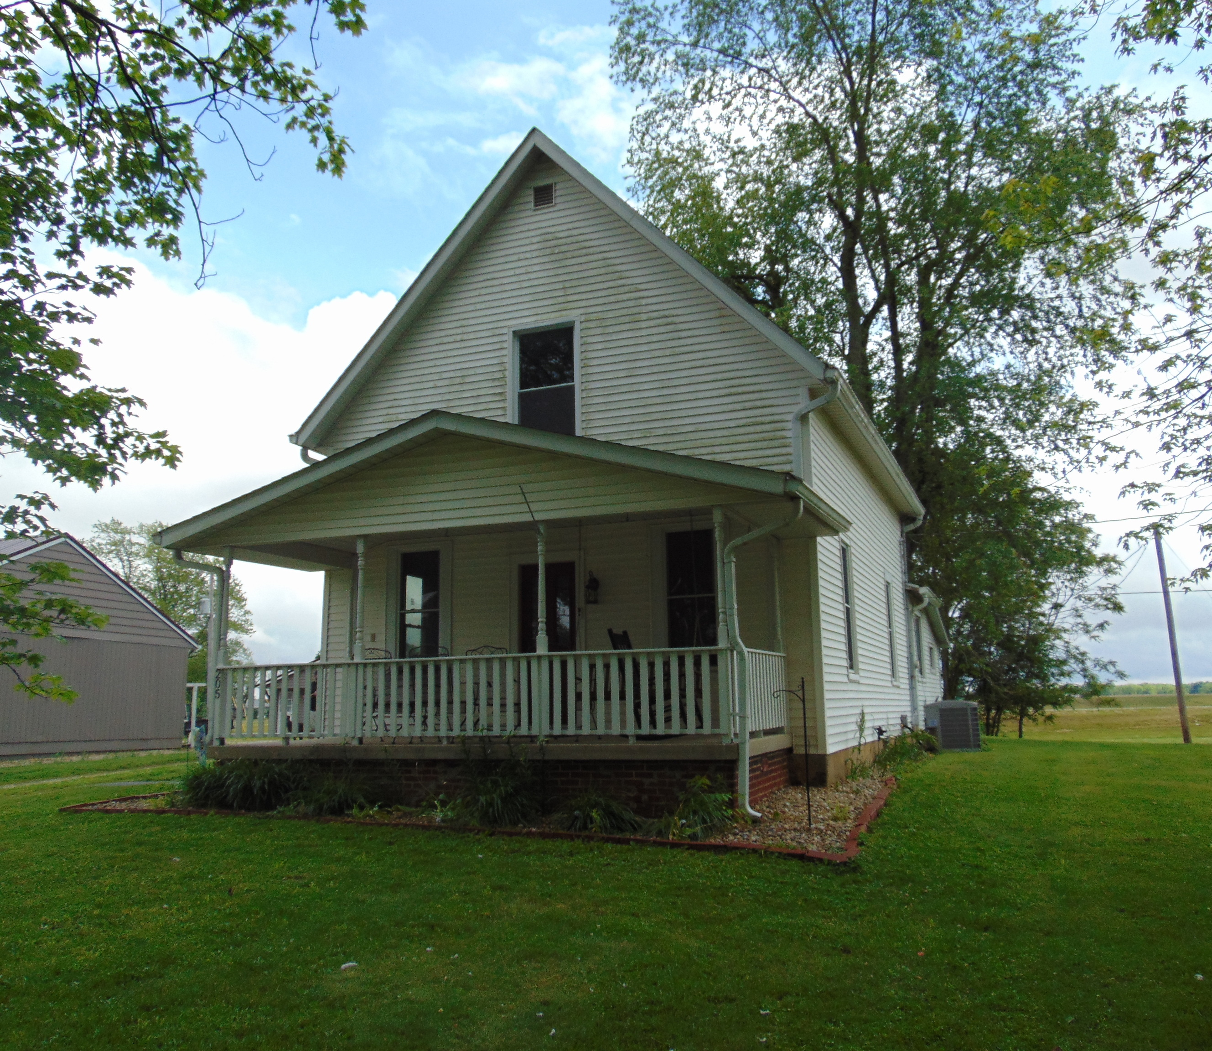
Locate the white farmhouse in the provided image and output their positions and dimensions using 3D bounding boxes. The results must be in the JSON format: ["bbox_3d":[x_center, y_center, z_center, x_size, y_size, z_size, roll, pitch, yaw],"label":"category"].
[{"bbox_3d":[1.305,-0.177,18.409,8.075,8.676,15.933,-5,-11,23],"label":"white farmhouse"}]

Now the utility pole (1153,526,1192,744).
[{"bbox_3d":[15.377,2.928,27.564,0.220,5.940,0.220,-8,-12,28],"label":"utility pole"}]

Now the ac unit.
[{"bbox_3d":[6.163,3.573,18.000,0.870,0.880,0.870,-5,-11,23],"label":"ac unit"}]

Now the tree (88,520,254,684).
[{"bbox_3d":[-19.314,4.253,44.208,8.000,9.180,8.000,4,-11,-23],"label":"tree"}]

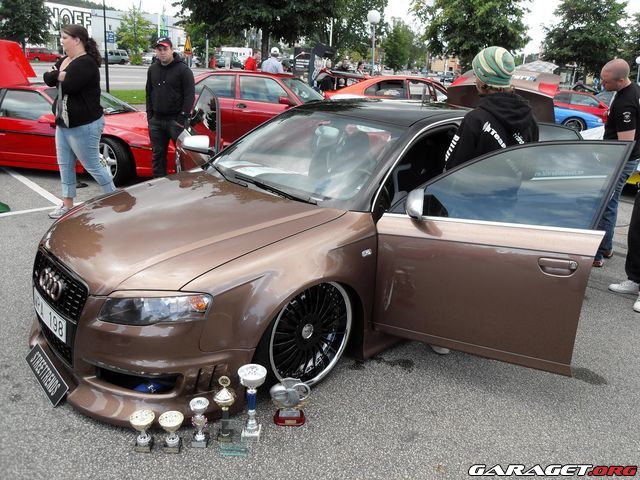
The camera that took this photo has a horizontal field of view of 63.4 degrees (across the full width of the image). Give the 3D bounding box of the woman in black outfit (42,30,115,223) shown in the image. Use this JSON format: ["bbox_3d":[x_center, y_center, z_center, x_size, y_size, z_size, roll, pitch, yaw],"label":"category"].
[{"bbox_3d":[-2.386,-1.138,5.166,0.650,1.740,0.550,-10,23,-34],"label":"woman in black outfit"}]

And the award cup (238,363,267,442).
[{"bbox_3d":[-0.297,0.716,2.247,0.122,0.331,0.118,2,19,0],"label":"award cup"}]

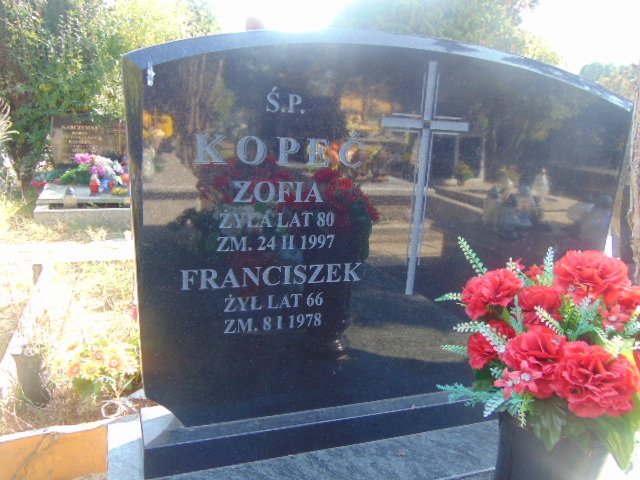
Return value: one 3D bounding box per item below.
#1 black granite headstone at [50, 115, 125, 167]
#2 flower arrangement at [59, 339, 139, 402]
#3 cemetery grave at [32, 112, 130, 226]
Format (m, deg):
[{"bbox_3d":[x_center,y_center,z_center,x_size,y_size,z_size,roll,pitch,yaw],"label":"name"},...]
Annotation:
[{"bbox_3d":[-2.561,-1.101,6.241,0.820,0.600,0.100,-2,17,-22],"label":"black granite headstone"},{"bbox_3d":[-0.579,0.346,1.470,0.210,0.150,0.180,-1,16,-20],"label":"flower arrangement"},{"bbox_3d":[-2.266,-0.777,5.534,0.930,0.800,1.950,-2,17,-22],"label":"cemetery grave"}]

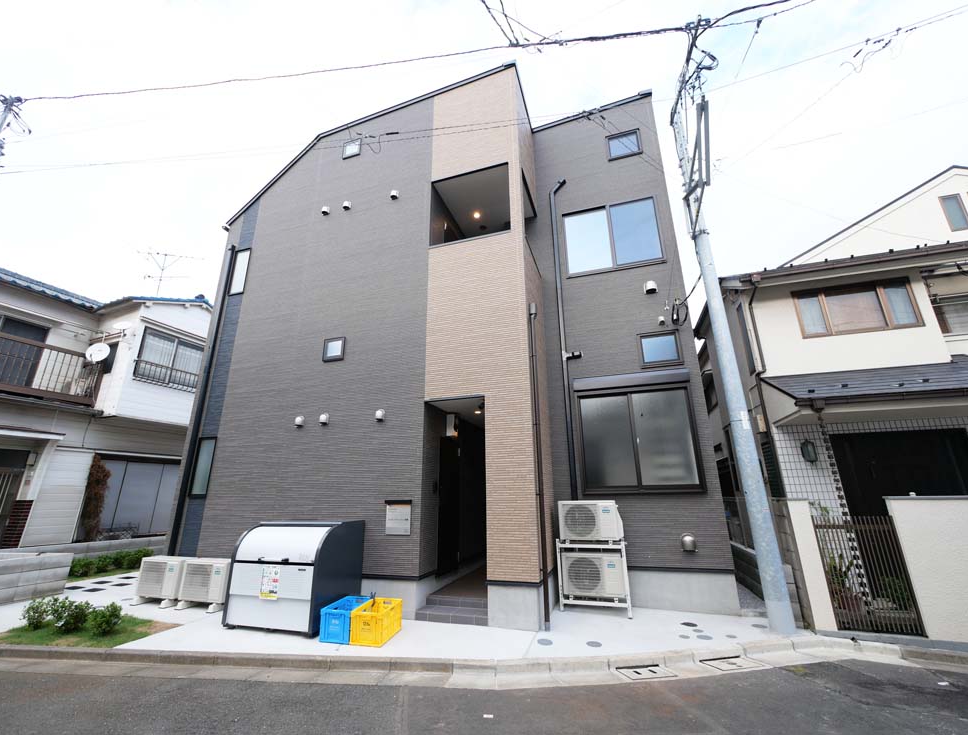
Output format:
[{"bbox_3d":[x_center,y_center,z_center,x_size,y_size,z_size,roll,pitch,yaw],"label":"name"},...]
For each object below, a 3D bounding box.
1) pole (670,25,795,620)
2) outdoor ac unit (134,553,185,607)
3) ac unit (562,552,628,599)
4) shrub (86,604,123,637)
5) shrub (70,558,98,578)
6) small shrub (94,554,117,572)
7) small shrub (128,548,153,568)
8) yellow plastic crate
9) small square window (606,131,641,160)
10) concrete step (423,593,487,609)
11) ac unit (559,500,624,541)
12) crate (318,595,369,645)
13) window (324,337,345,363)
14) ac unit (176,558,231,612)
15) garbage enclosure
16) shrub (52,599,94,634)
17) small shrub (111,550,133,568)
[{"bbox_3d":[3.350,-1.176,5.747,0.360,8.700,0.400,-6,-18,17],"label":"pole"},{"bbox_3d":[-4.709,3.174,5.894,0.806,0.604,0.349,-6,-18,17],"label":"outdoor ac unit"},{"bbox_3d":[1.491,2.810,5.407,0.790,0.530,0.280,-6,-18,17],"label":"ac unit"},{"bbox_3d":[-4.452,2.954,4.661,0.300,0.320,0.300,-6,-18,17],"label":"shrub"},{"bbox_3d":[-7.892,3.941,7.797,0.390,0.330,0.390,-6,-18,17],"label":"shrub"},{"bbox_3d":[-7.916,4.094,8.296,0.360,0.330,0.360,-6,-18,17],"label":"small shrub"},{"bbox_3d":[-7.358,4.109,8.498,0.419,0.411,0.403,-6,-18,17],"label":"small shrub"},{"bbox_3d":[-1.189,2.869,4.476,0.366,0.310,0.530,-4,-17,12],"label":"yellow plastic crate"},{"bbox_3d":[2.602,-4.119,7.350,0.593,0.573,0.101,-6,-18,17],"label":"small square window"},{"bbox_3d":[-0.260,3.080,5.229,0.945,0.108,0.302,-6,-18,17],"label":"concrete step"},{"bbox_3d":[1.480,2.115,5.483,0.814,0.507,0.294,-6,-18,17],"label":"ac unit"},{"bbox_3d":[-1.520,2.868,4.505,0.383,0.294,0.581,-6,-18,17],"label":"crate"},{"bbox_3d":[-2.468,-0.286,6.564,0.413,0.402,0.090,-6,-18,17],"label":"window"},{"bbox_3d":[-3.888,3.085,5.641,0.814,0.604,0.349,-6,-18,17],"label":"ac unit"},{"bbox_3d":[-2.390,2.604,5.074,1.318,1.155,0.899,-6,-18,17],"label":"garbage enclosure"},{"bbox_3d":[-4.844,2.926,4.674,0.372,0.369,0.372,-6,-18,17],"label":"shrub"},{"bbox_3d":[-7.916,4.191,8.649,0.370,0.350,0.370,-6,-18,17],"label":"small shrub"}]

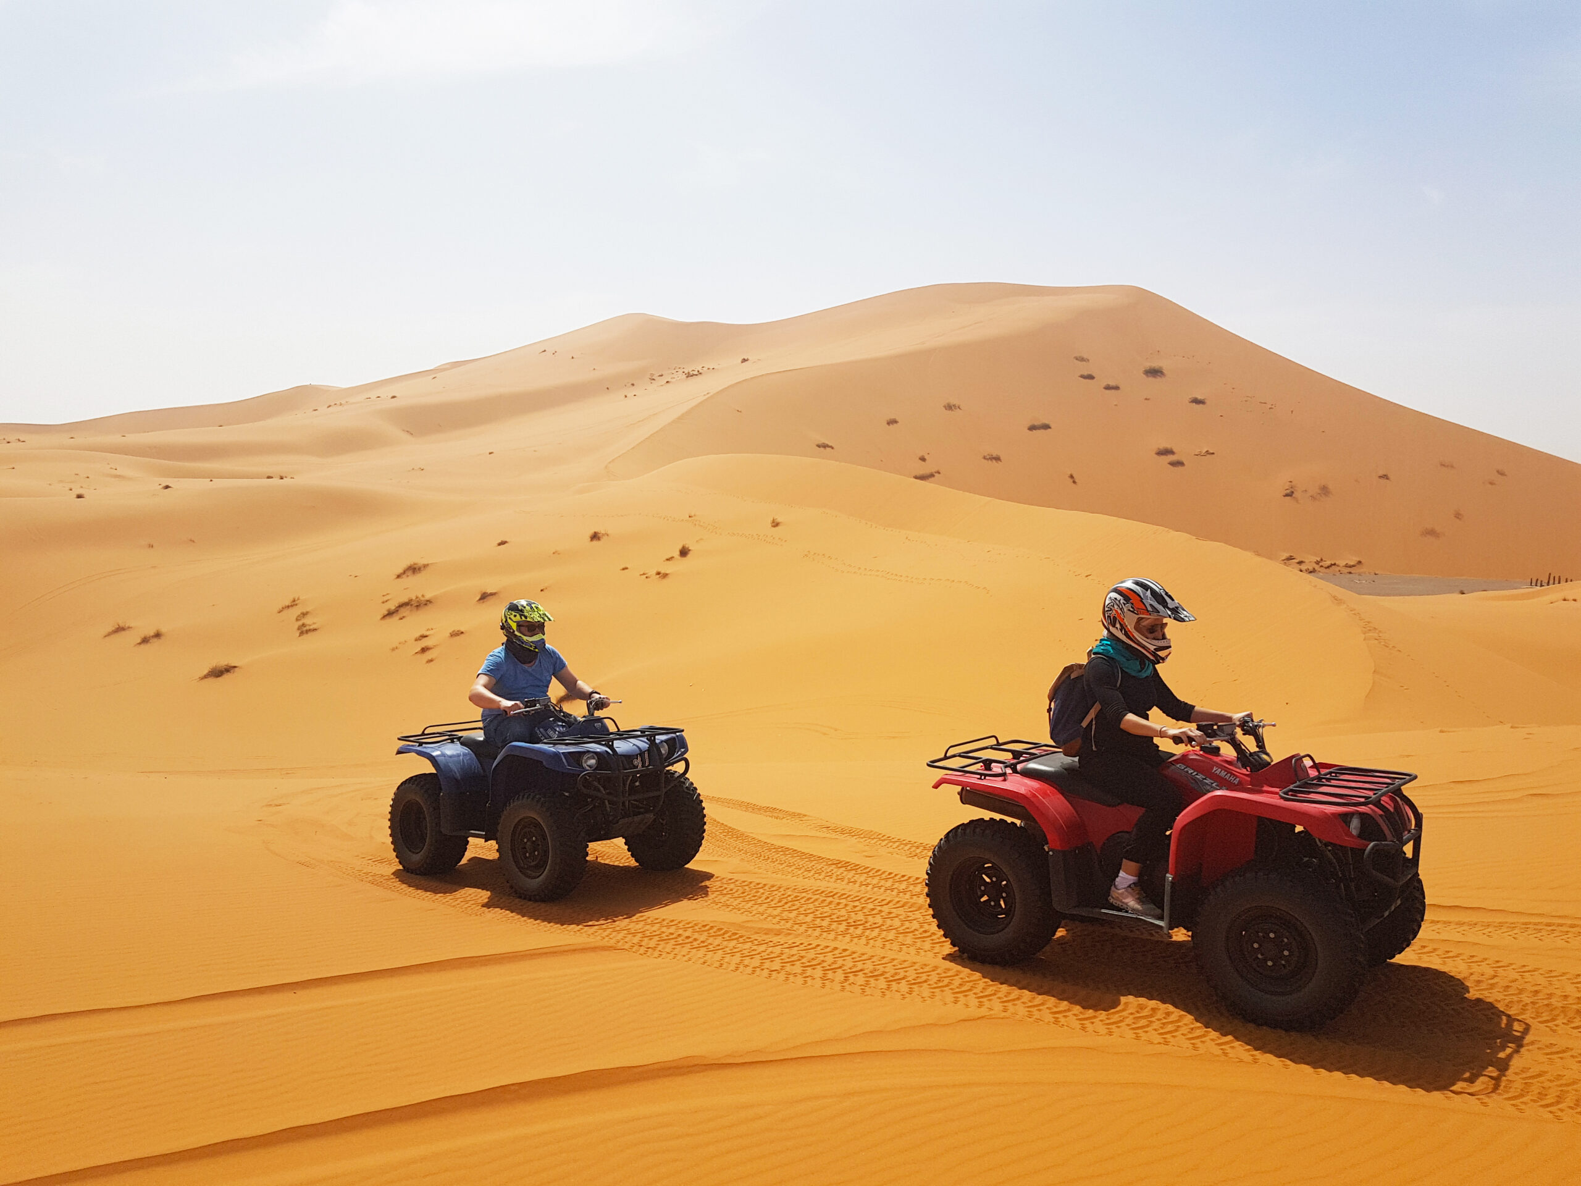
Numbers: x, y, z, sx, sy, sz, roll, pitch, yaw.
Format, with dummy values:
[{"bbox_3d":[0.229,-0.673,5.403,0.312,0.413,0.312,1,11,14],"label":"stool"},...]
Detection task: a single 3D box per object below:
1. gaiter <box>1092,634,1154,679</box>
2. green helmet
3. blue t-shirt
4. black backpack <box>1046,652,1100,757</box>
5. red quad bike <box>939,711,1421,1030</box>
[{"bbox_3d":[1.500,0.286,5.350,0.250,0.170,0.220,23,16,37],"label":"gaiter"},{"bbox_3d":[-1.659,0.209,7.468,0.360,0.310,0.255,3,3,42],"label":"green helmet"},{"bbox_3d":[-1.710,0.559,7.523,0.360,0.490,0.500,3,3,42],"label":"blue t-shirt"},{"bbox_3d":[1.327,0.512,5.499,0.200,0.440,0.280,13,10,38],"label":"black backpack"},{"bbox_3d":[1.662,1.095,5.243,1.975,1.075,1.090,0,2,39],"label":"red quad bike"}]

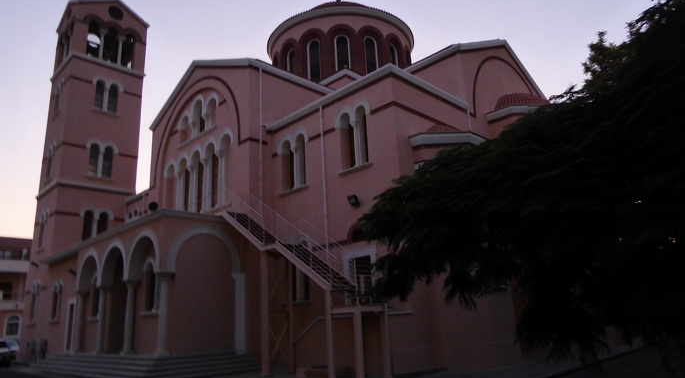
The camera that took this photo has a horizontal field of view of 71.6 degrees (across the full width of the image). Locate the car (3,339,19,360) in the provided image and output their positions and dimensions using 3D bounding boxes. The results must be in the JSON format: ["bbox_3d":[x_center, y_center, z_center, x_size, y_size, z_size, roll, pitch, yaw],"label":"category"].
[{"bbox_3d":[-23.621,11.116,33.000,1.700,1.500,4.100,11,-20,-42],"label":"car"}]

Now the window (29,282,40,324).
[{"bbox_3d":[-20.514,7.603,31.933,0.344,2.890,1.968,11,-20,-42],"label":"window"}]

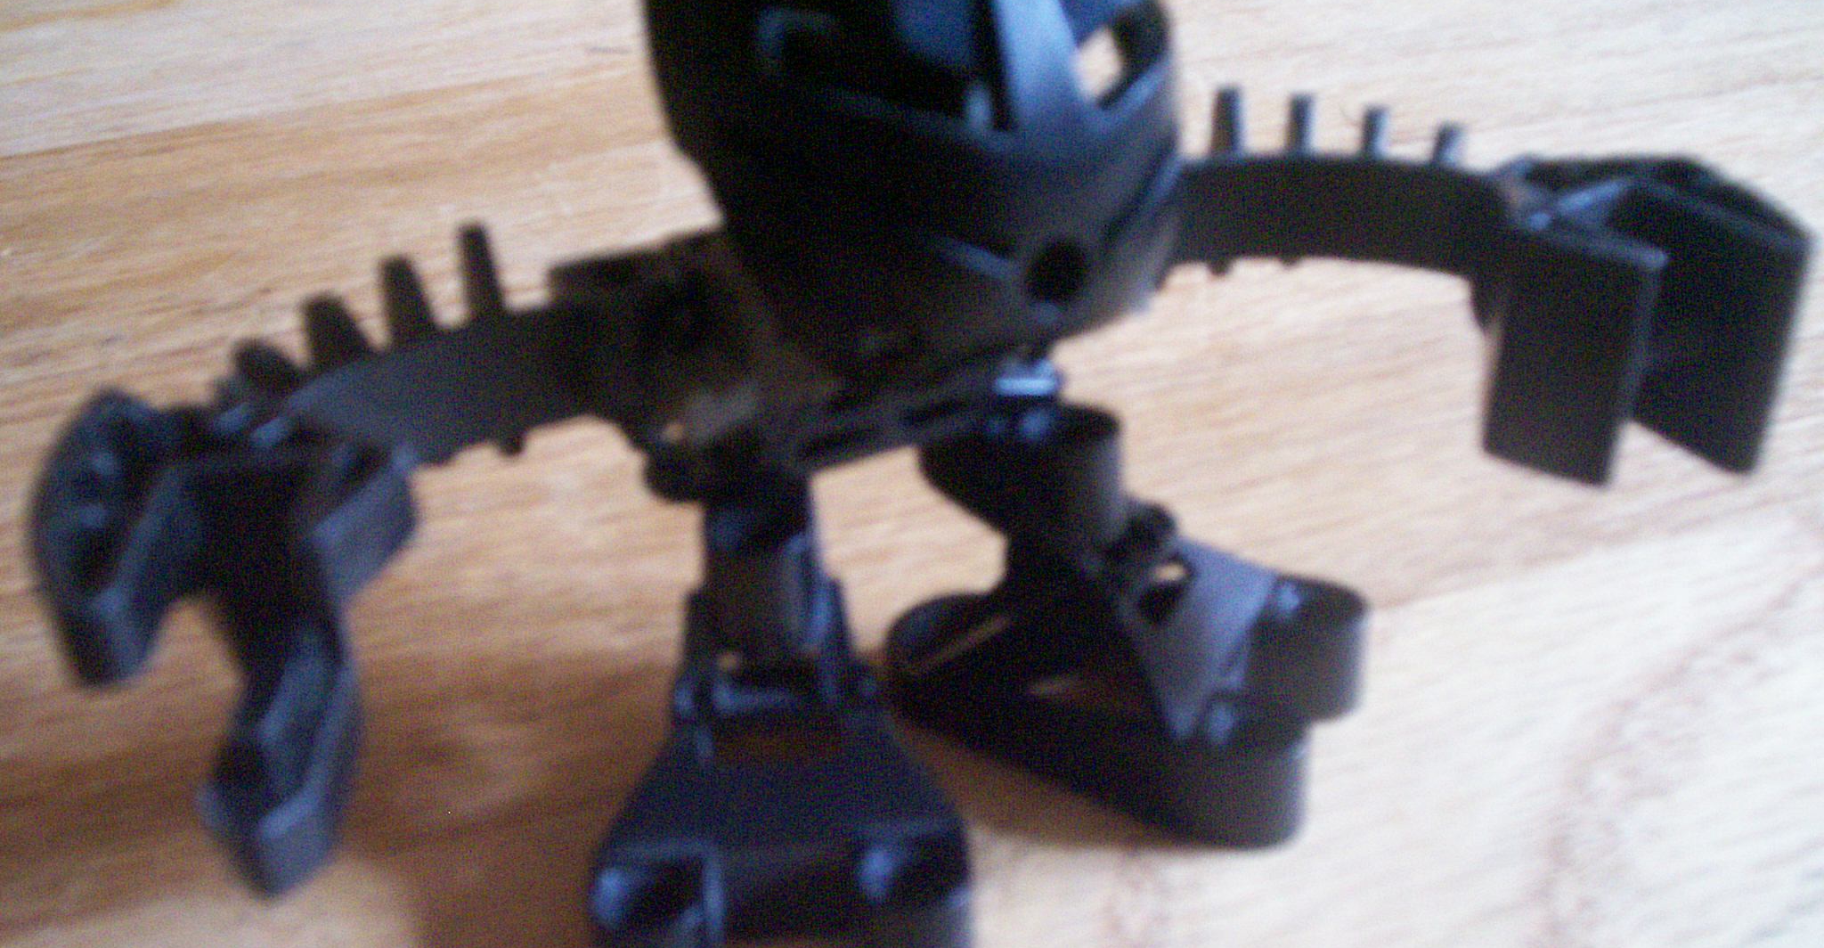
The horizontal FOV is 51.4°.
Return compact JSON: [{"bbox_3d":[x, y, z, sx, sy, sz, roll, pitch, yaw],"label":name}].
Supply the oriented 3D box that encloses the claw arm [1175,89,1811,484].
[{"bbox_3d":[0.037,-0.015,0.133,0.046,0.022,0.020,8,31,17],"label":"claw arm"}]

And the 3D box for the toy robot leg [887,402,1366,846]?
[{"bbox_3d":[0.014,0.007,0.138,0.034,0.025,0.024,10,31,20],"label":"toy robot leg"}]

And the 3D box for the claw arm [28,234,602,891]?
[{"bbox_3d":[-0.033,0.001,0.108,0.020,0.023,0.042,8,31,17],"label":"claw arm"}]

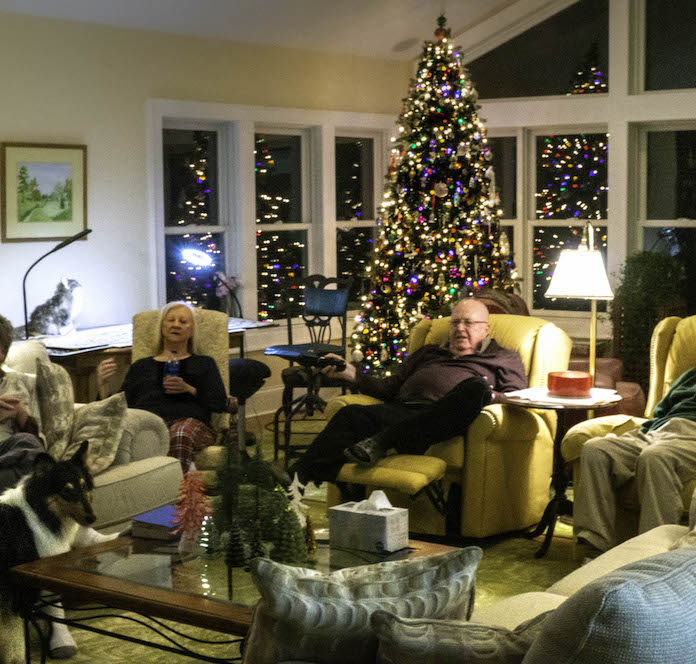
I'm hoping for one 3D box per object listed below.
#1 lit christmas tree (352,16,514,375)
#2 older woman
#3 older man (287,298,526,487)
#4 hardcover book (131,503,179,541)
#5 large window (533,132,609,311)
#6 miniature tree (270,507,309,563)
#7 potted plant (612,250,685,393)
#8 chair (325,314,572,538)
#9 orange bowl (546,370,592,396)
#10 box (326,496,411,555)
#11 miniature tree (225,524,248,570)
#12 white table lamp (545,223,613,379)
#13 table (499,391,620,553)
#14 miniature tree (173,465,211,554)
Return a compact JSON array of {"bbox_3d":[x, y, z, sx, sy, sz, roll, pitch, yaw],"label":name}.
[{"bbox_3d":[0.631,-0.801,9.588,1.240,2.825,1.240,0,6,0],"label":"lit christmas tree"},{"bbox_3d":[-0.925,0.386,6.853,0.640,1.030,0.880,-1,6,-9],"label":"older woman"},{"bbox_3d":[0.282,0.253,6.187,0.700,0.745,1.220,3,7,33],"label":"older man"},{"bbox_3d":[-0.570,0.635,4.513,0.180,0.048,0.226,3,7,31],"label":"hardcover book"},{"bbox_3d":[1.664,-0.813,10.156,0.700,1.360,0.080,4,8,40],"label":"large window"},{"bbox_3d":[-0.184,0.634,4.274,0.117,0.173,0.117,0,6,0],"label":"miniature tree"},{"bbox_3d":[1.881,0.048,8.548,0.460,1.120,0.460,4,7,35],"label":"potted plant"},{"bbox_3d":[0.428,0.430,6.556,0.880,0.980,1.280,4,7,37],"label":"chair"},{"bbox_3d":[1.028,0.240,6.306,0.205,0.092,0.205,0,6,0],"label":"orange bowl"},{"bbox_3d":[0.070,0.640,4.438,0.223,0.124,0.123,4,7,35],"label":"box"},{"bbox_3d":[-0.344,0.662,4.211,0.070,0.133,0.070,0,6,0],"label":"miniature tree"},{"bbox_3d":[1.164,0.164,6.852,0.360,1.446,0.370,3,7,30],"label":"white table lamp"},{"bbox_3d":[0.954,0.632,6.094,0.545,0.665,0.545,0,6,0],"label":"table"},{"bbox_3d":[-0.490,0.550,4.231,0.115,0.273,0.115,0,6,0],"label":"miniature tree"}]

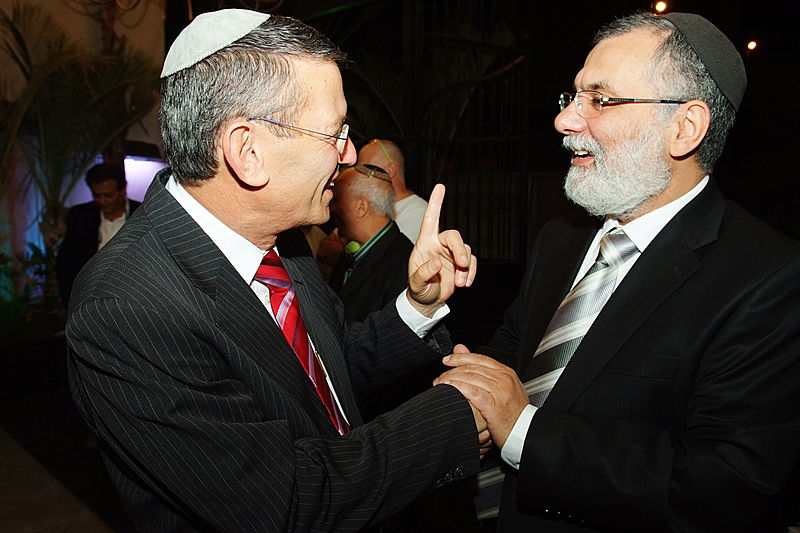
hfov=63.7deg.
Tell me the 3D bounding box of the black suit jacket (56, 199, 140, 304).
[{"bbox_3d":[-1.290,0.080,2.940,0.520,0.750,0.290,-1,5,-13],"label":"black suit jacket"}]

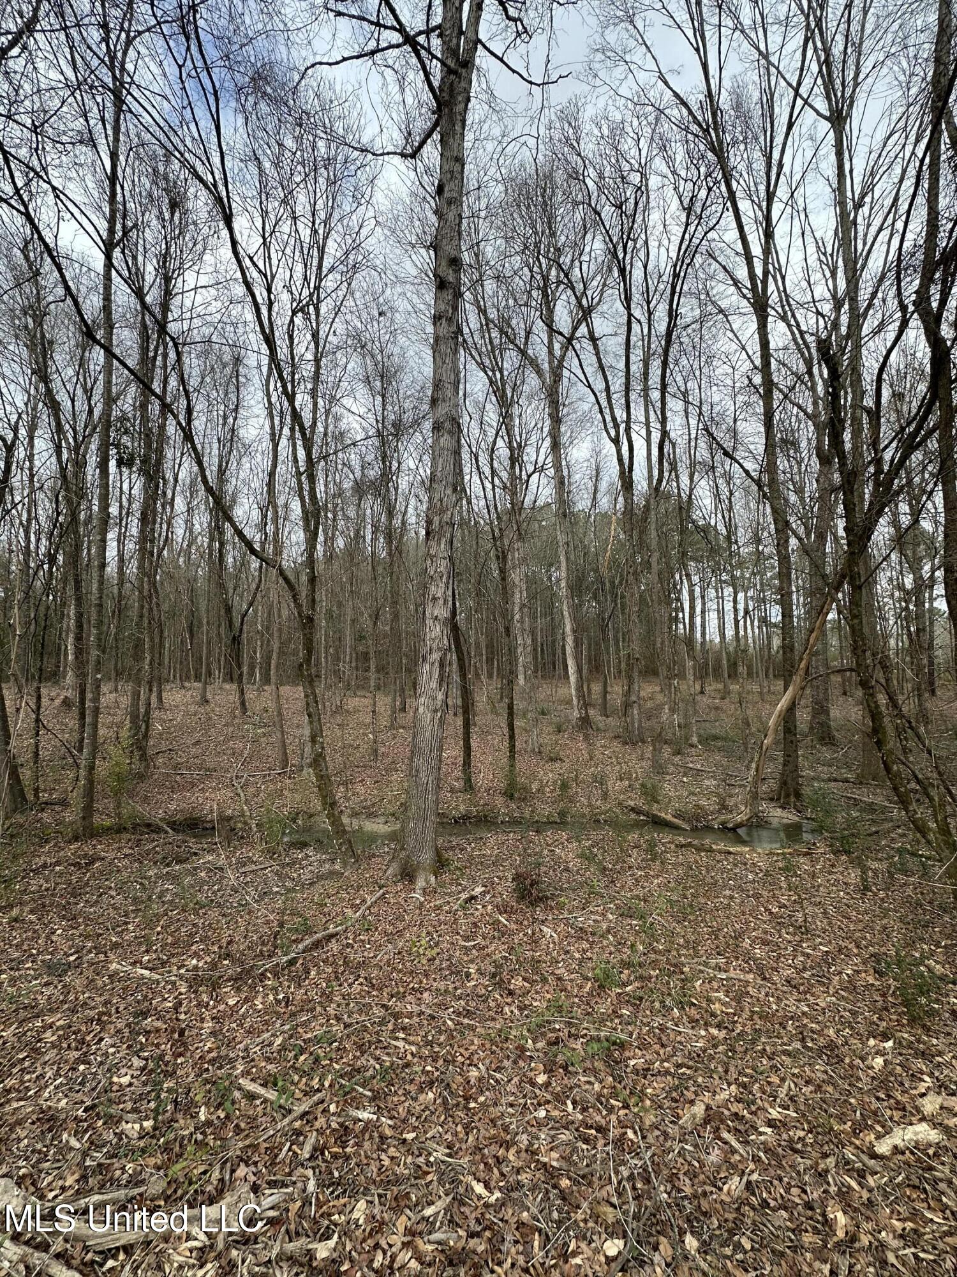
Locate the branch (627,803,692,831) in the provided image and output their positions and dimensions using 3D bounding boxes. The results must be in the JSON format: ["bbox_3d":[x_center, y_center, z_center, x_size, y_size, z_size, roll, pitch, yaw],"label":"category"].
[{"bbox_3d":[2.381,2.384,6.900,0.870,0.140,0.160,10,3,38],"label":"branch"}]

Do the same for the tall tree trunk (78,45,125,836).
[{"bbox_3d":[-4.633,-2.673,6.414,0.260,10.100,0.250,0,-4,0],"label":"tall tree trunk"}]

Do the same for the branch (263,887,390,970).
[{"bbox_3d":[-0.943,1.943,3.507,0.150,0.070,1.320,3,-5,23],"label":"branch"}]

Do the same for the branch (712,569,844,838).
[{"bbox_3d":[3.895,0.859,6.453,0.460,3.600,0.320,20,9,-3],"label":"branch"}]

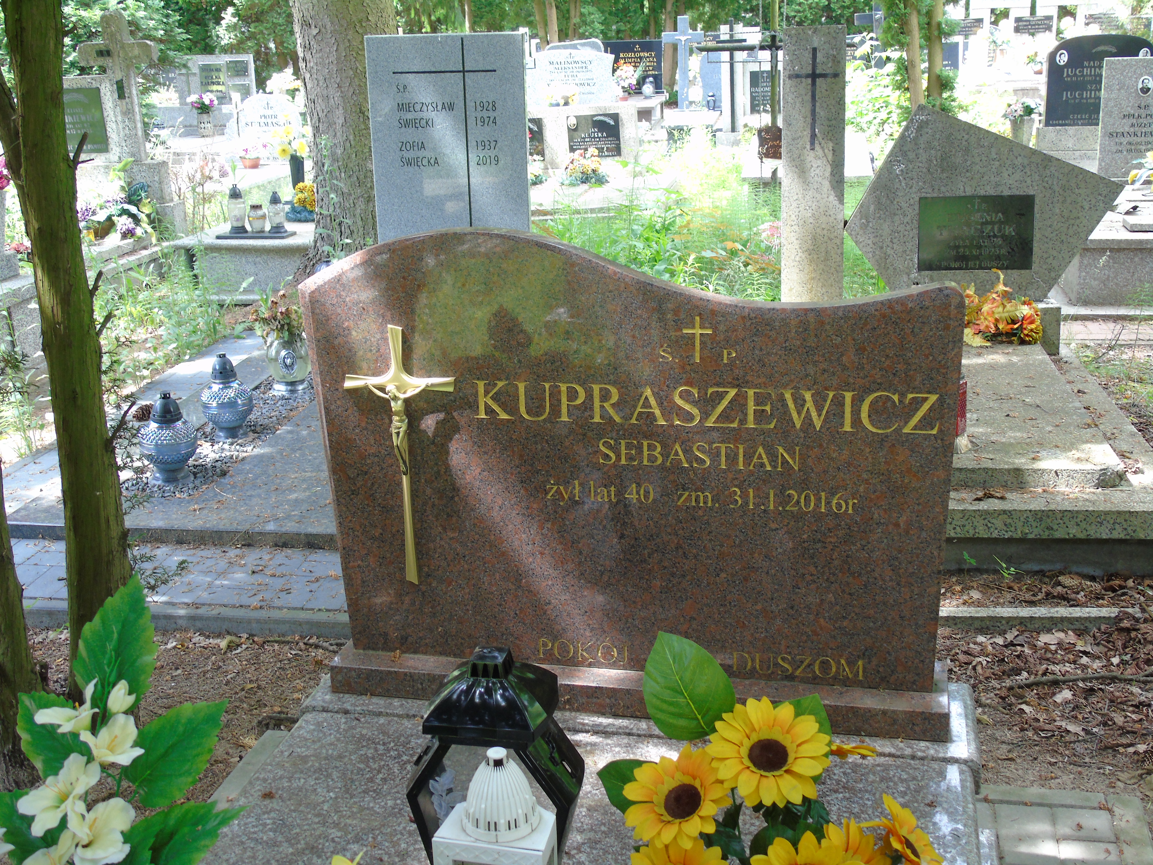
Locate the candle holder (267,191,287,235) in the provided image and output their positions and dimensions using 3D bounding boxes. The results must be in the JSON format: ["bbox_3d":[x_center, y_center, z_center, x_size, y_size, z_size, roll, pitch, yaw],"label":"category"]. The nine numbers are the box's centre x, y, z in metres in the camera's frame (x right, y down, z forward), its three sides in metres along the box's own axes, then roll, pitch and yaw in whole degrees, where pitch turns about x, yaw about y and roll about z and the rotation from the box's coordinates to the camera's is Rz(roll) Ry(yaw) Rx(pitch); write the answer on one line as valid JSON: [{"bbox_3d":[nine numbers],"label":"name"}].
[{"bbox_3d":[-1.576,-1.168,7.012,0.105,0.227,0.105,-6,18,-12],"label":"candle holder"}]

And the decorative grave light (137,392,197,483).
[{"bbox_3d":[-1.335,0.005,4.335,0.188,0.295,0.188,-7,17,-17],"label":"decorative grave light"}]

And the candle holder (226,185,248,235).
[{"bbox_3d":[-1.867,-1.238,7.311,0.106,0.272,0.106,-6,17,-13],"label":"candle holder"}]

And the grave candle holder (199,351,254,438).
[{"bbox_3d":[-1.108,-0.120,4.192,0.172,0.265,0.172,-7,19,-15],"label":"grave candle holder"}]

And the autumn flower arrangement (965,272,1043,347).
[{"bbox_3d":[1.540,-0.478,4.963,0.380,0.260,0.270,0,17,6],"label":"autumn flower arrangement"}]

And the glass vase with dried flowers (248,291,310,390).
[{"bbox_3d":[-1.191,-0.389,5.467,0.260,0.410,0.250,-5,17,-12],"label":"glass vase with dried flowers"}]

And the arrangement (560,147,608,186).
[{"bbox_3d":[0.048,-1.836,9.135,0.320,0.255,0.250,-7,19,-16],"label":"arrangement"}]

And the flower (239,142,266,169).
[{"bbox_3d":[-2.479,-2.120,10.185,0.200,0.190,0.190,-6,18,-12],"label":"flower"}]

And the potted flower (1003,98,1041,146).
[{"bbox_3d":[3.559,-2.413,10.592,0.290,0.500,0.280,4,19,18],"label":"potted flower"}]

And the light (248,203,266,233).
[{"bbox_3d":[-1.768,-1.195,7.357,0.102,0.162,0.102,-5,17,-13],"label":"light"}]

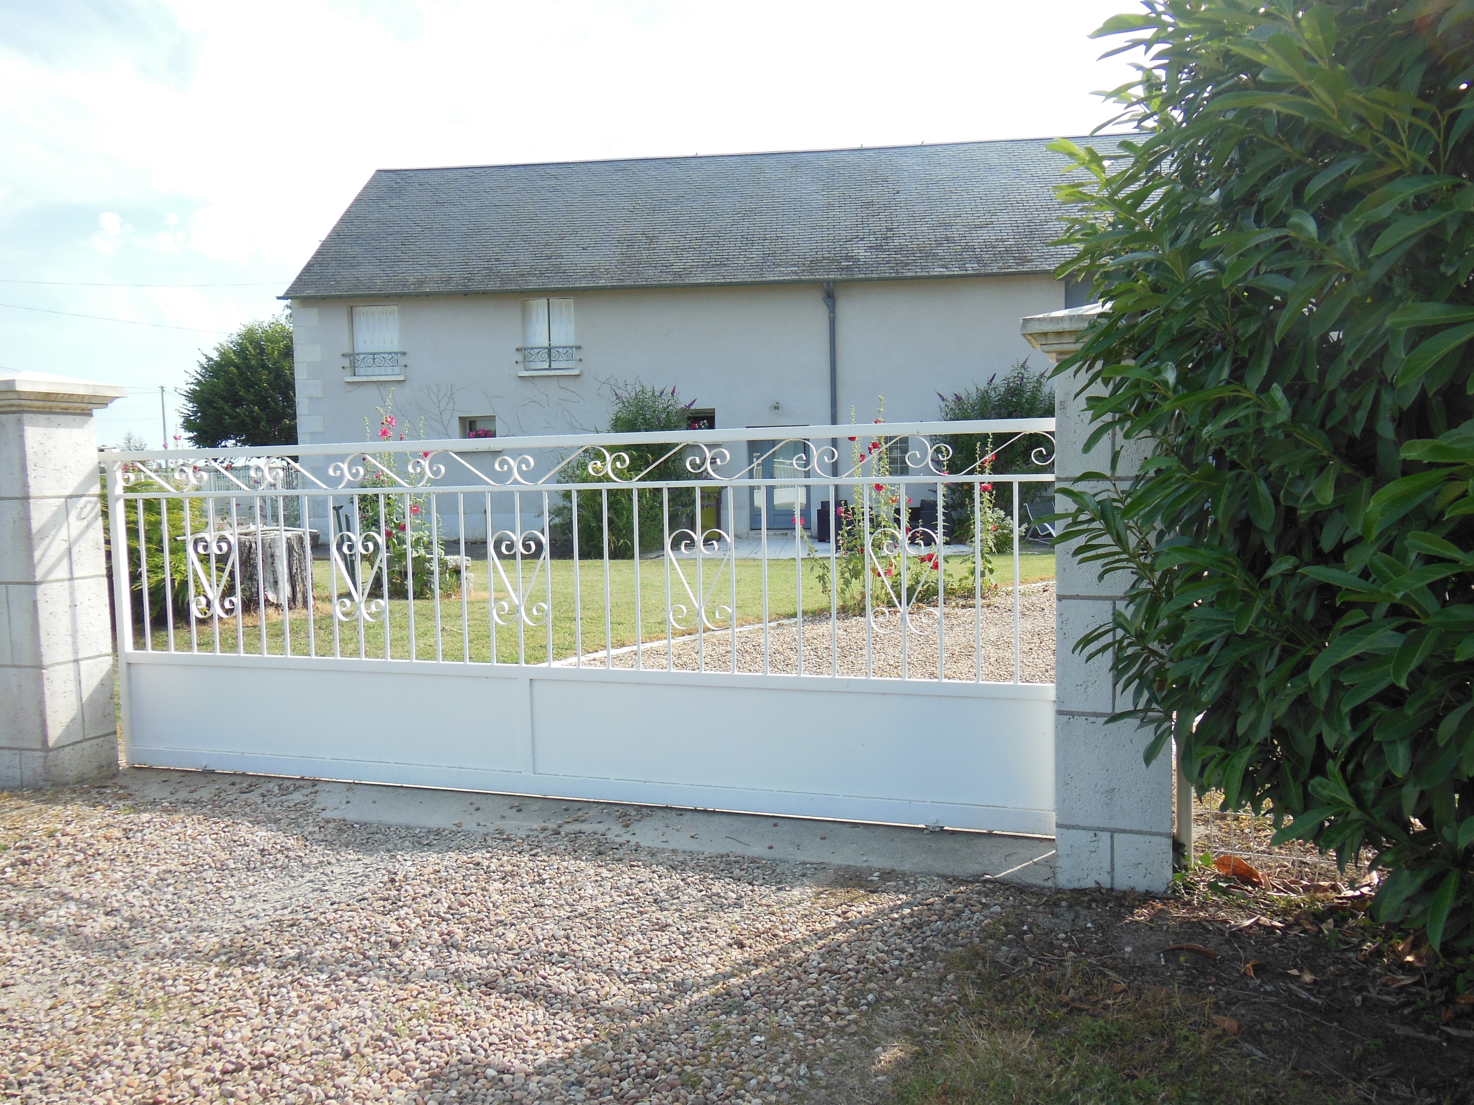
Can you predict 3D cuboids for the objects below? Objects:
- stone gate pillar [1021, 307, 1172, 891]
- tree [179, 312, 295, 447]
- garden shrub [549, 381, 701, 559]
[{"bbox_3d":[1.167,0.126,3.307,0.505,1.796,0.505,0,4,17],"label":"stone gate pillar"},{"bbox_3d":[-14.297,-4.426,33.500,6.900,7.400,6.900,-1,4,4],"label":"tree"},{"bbox_3d":[-2.015,-1.542,19.300,2.700,3.050,2.500,-1,4,4],"label":"garden shrub"}]

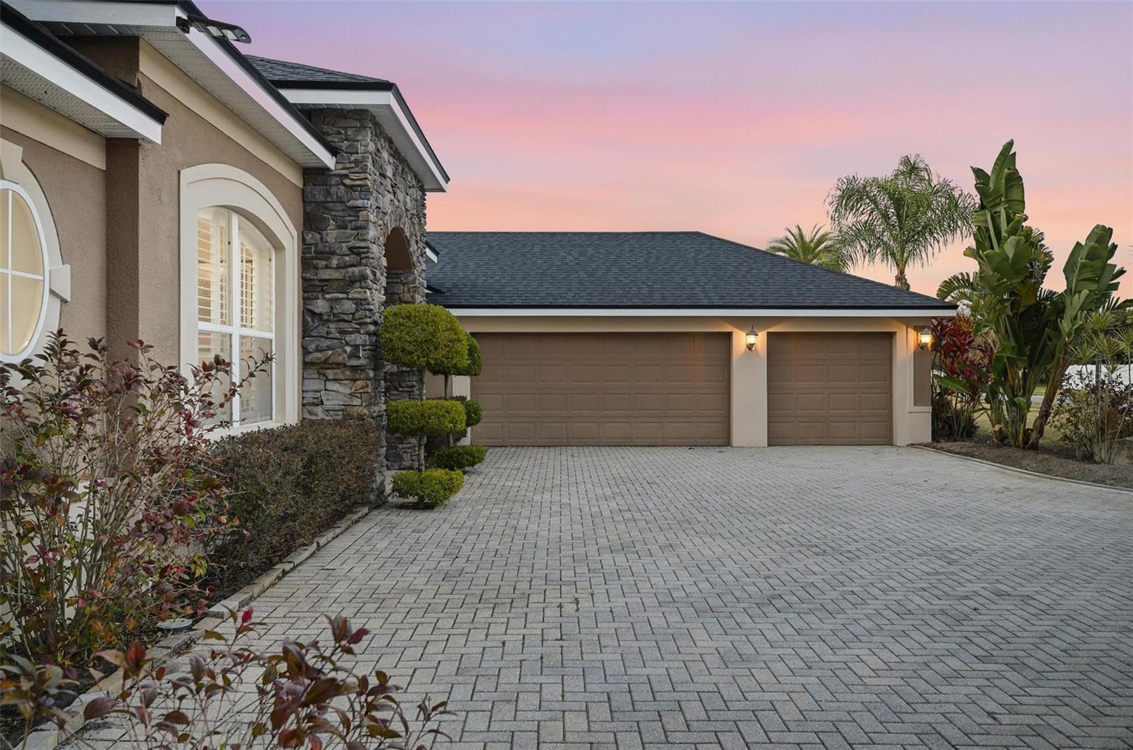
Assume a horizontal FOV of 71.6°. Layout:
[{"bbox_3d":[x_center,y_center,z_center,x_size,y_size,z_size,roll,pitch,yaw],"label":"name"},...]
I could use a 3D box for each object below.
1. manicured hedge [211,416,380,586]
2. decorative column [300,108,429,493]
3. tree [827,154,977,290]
[{"bbox_3d":[-2.430,0.935,7.050,0.840,0.930,2.750,0,0,0],"label":"manicured hedge"},{"bbox_3d":[-2.430,-0.760,10.000,0.880,4.280,3.100,0,0,0],"label":"decorative column"},{"bbox_3d":[10.250,-2.750,24.000,4.500,8.000,4.400,0,0,0],"label":"tree"}]

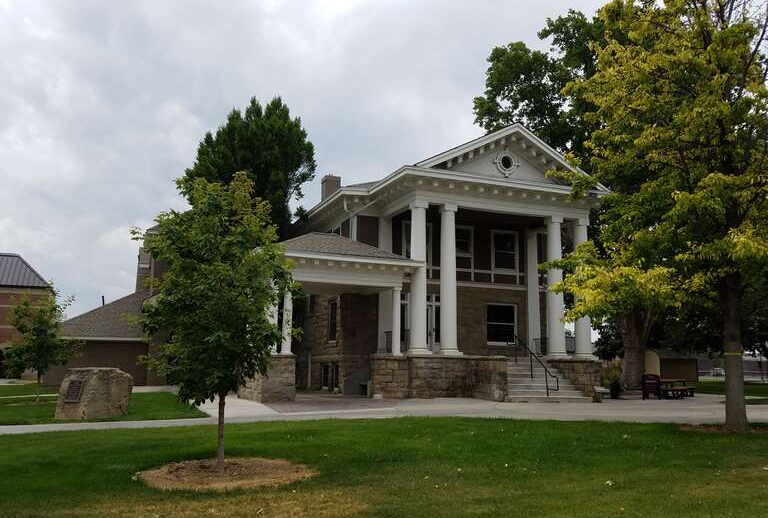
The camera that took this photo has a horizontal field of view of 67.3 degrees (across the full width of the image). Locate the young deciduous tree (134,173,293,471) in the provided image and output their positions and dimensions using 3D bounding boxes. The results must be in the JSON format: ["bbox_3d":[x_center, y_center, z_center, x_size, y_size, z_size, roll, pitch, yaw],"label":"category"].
[{"bbox_3d":[-2.262,0.772,7.895,2.100,4.000,2.050,1,-9,0],"label":"young deciduous tree"}]

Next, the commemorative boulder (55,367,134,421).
[{"bbox_3d":[-6.438,2.971,12.933,1.420,1.090,1.050,0,-9,7],"label":"commemorative boulder"}]

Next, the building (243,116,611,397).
[{"bbox_3d":[0.679,0.299,24.179,14.000,10.100,12.600,4,-10,-20],"label":"building"}]

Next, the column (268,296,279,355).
[{"bbox_3d":[-3.269,1.677,17.081,0.340,2.320,0.340,4,-10,-20],"label":"column"}]

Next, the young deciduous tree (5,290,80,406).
[{"bbox_3d":[-9.396,2.377,15.869,2.100,3.040,2.000,1,-9,0],"label":"young deciduous tree"}]

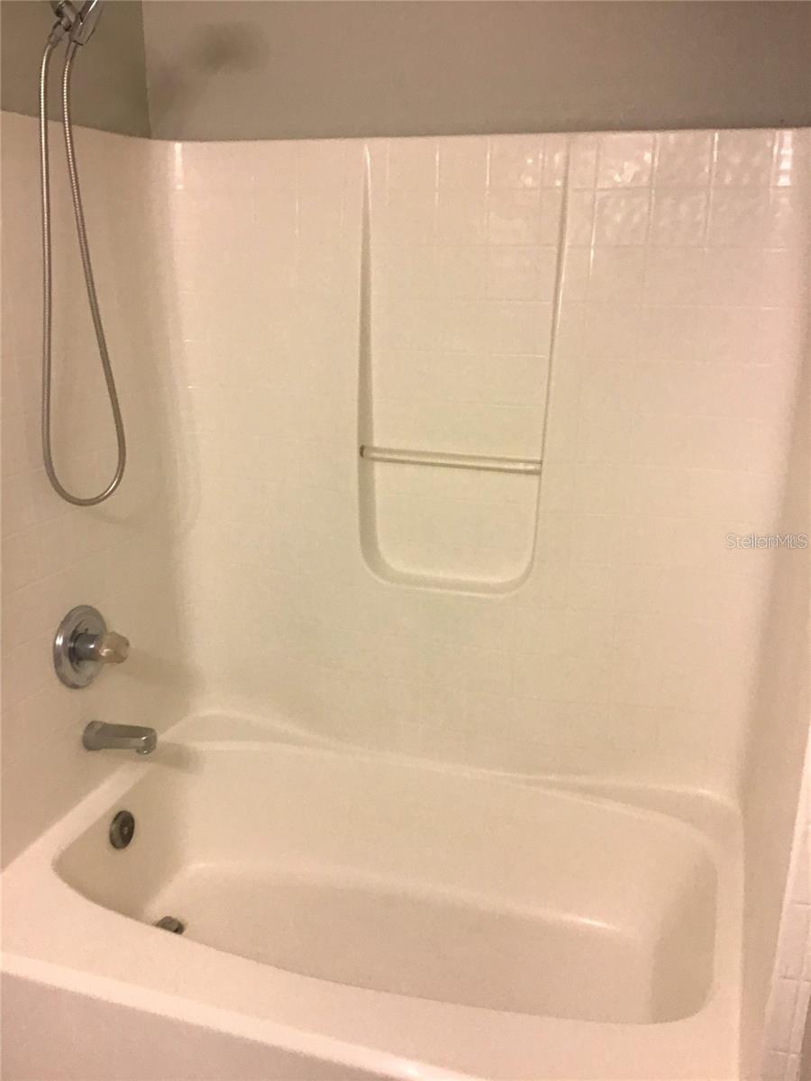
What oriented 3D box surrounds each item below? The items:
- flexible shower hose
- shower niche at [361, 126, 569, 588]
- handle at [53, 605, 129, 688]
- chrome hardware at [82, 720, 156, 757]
[{"bbox_3d":[-0.608,-0.461,1.804,0.090,0.812,0.180,5,15,15],"label":"flexible shower hose"},{"bbox_3d":[0.100,-0.351,2.028,0.406,0.929,0.098,5,15,15],"label":"shower niche"},{"bbox_3d":[-0.622,0.224,2.005,0.115,0.169,0.169,5,15,15],"label":"handle"},{"bbox_3d":[-0.603,0.426,2.062,0.153,0.068,0.059,5,15,15],"label":"chrome hardware"}]

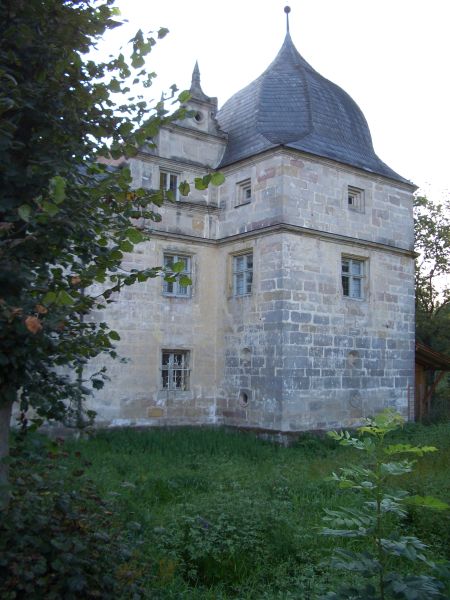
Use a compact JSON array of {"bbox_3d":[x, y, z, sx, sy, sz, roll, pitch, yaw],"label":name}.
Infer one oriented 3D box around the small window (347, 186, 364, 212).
[{"bbox_3d":[4.069,-3.131,18.808,0.768,0.736,0.220,6,-8,-38],"label":"small window"}]

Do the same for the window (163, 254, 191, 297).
[{"bbox_3d":[-1.402,-0.716,17.913,0.960,1.280,0.200,6,-8,-38],"label":"window"}]

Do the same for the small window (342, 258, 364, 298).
[{"bbox_3d":[3.948,-0.671,18.496,1.088,1.280,0.200,6,-8,-38],"label":"small window"}]

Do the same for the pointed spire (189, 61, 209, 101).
[{"bbox_3d":[-0.847,-6.883,19.026,0.600,1.264,0.500,6,-8,-38],"label":"pointed spire"}]

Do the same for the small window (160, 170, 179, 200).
[{"bbox_3d":[-1.638,-3.395,17.989,0.656,0.848,0.200,6,-8,-38],"label":"small window"}]

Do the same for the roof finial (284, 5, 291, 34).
[{"bbox_3d":[2.248,-10.047,21.754,0.240,1.112,0.240,1,-6,0],"label":"roof finial"}]

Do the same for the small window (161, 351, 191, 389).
[{"bbox_3d":[-1.412,2.059,17.659,1.008,1.152,0.220,6,-8,-38],"label":"small window"}]

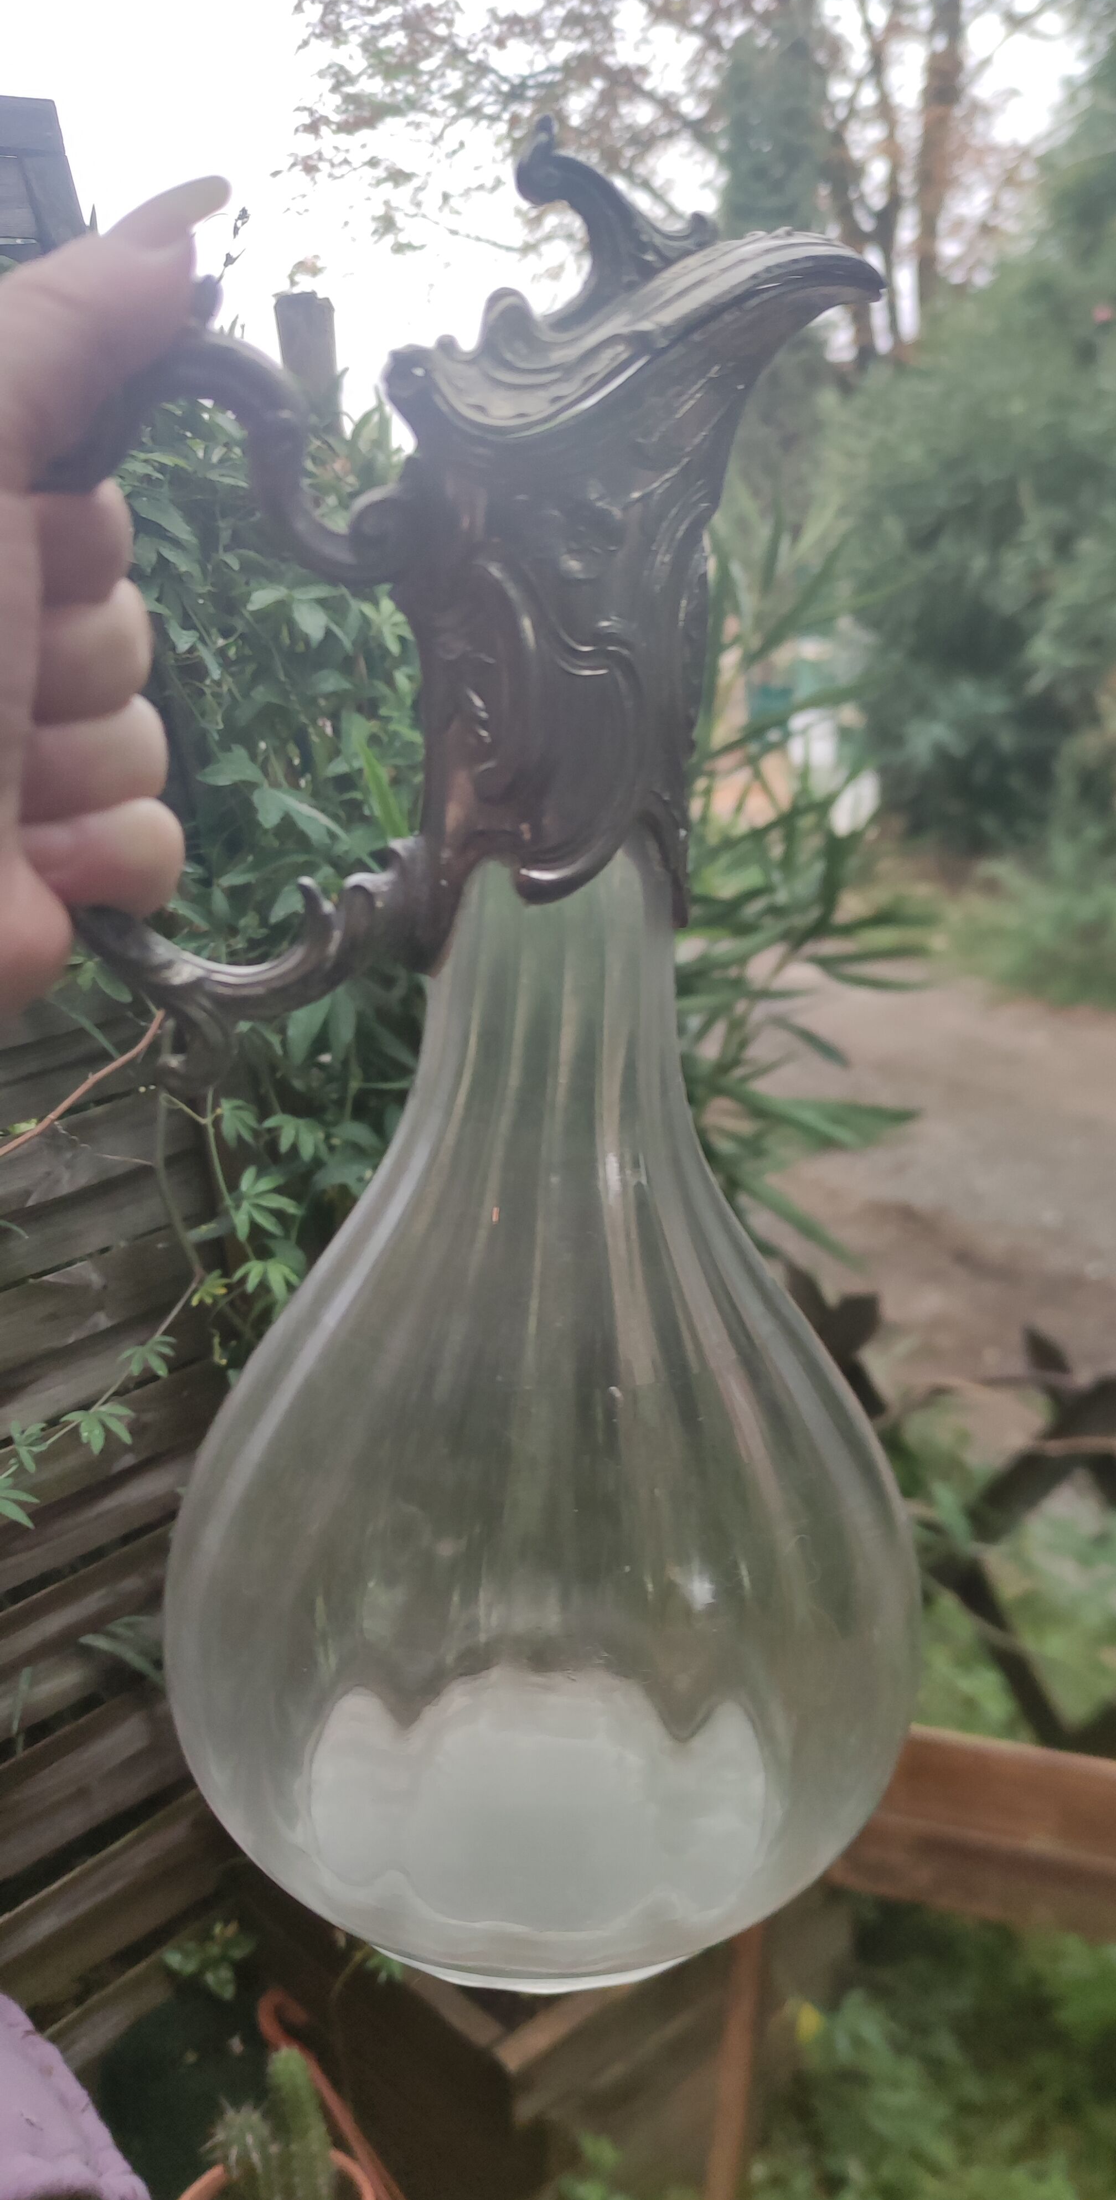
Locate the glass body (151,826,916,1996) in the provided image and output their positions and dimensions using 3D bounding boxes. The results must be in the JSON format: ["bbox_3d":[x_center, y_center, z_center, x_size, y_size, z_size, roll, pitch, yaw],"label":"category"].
[{"bbox_3d":[-0.002,0.047,0.275,0.132,0.182,0.132,1,13,0],"label":"glass body"}]

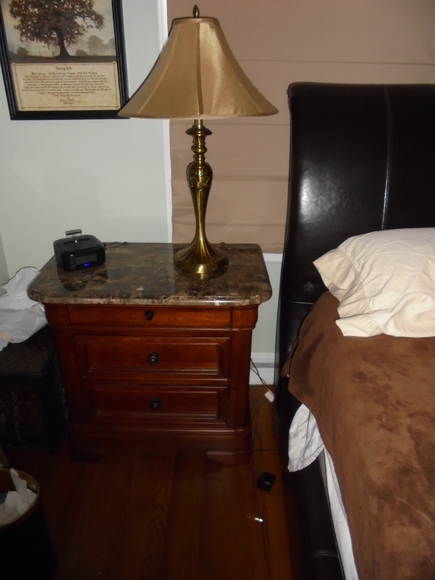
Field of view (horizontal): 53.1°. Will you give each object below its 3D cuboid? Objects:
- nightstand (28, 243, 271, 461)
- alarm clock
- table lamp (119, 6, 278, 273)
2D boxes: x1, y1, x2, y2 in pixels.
[{"bbox_3d":[-0.211,0.232,1.625,0.747,0.697,0.470,1,26,0],"label":"nightstand"},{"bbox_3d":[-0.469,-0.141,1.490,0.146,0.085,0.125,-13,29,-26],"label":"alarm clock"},{"bbox_3d":[-0.054,-0.428,1.337,0.468,0.746,0.468,1,26,0],"label":"table lamp"}]

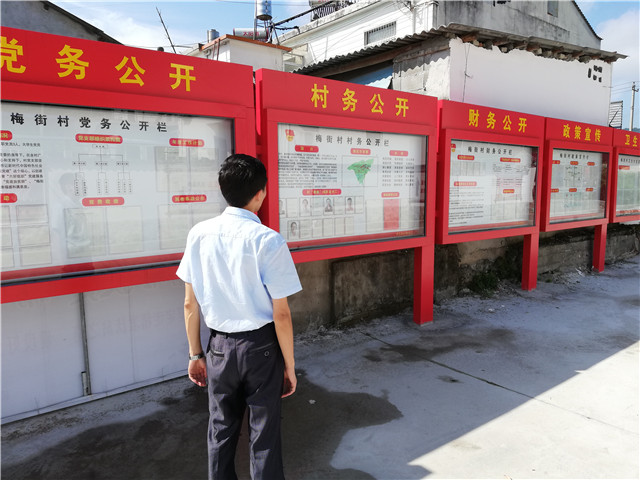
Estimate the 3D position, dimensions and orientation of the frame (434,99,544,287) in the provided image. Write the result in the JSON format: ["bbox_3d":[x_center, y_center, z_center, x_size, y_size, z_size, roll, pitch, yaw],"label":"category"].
[{"bbox_3d":[2.358,-0.472,6.656,2.360,2.603,0.170,-5,8,-37],"label":"frame"}]

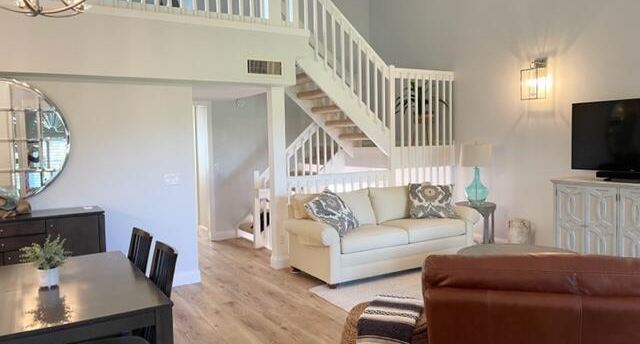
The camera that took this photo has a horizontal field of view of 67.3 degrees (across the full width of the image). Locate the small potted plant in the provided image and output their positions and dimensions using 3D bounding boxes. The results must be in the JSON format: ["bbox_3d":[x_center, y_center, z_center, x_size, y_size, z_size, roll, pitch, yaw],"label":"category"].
[{"bbox_3d":[-1.411,0.456,2.479,0.230,0.275,0.220,-3,4,-31],"label":"small potted plant"}]

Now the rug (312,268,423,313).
[{"bbox_3d":[1.604,1.145,4.451,2.600,0.020,2.300,-3,4,-31],"label":"rug"}]

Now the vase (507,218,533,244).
[{"bbox_3d":[2.530,0.825,6.101,0.310,0.400,0.310,-3,4,-31],"label":"vase"}]

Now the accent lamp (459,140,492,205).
[{"bbox_3d":[2.017,0.023,6.196,0.410,0.810,0.410,-3,4,-31],"label":"accent lamp"}]

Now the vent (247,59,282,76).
[{"bbox_3d":[-0.569,-1.093,5.023,0.410,0.165,0.030,-3,4,-31],"label":"vent"}]

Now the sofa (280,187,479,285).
[{"bbox_3d":[0.763,0.640,5.689,2.270,0.900,0.940,-3,4,-31],"label":"sofa"}]

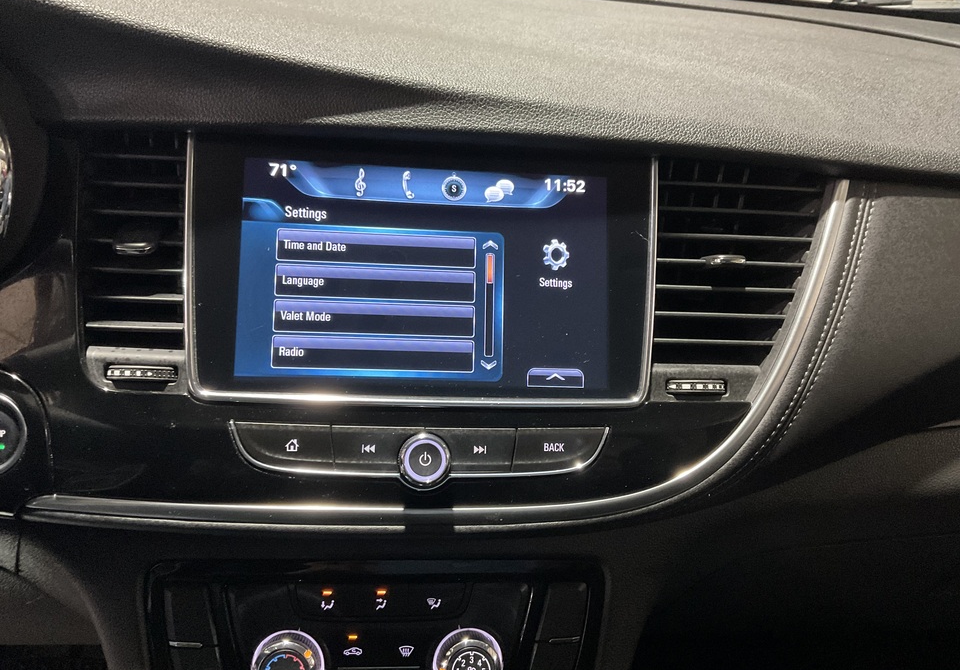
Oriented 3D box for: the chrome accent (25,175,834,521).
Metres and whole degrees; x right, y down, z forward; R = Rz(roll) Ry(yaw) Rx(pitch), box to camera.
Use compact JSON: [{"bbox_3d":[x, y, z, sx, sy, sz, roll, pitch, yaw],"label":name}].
[{"bbox_3d":[-0.004,0.001,0.379,0.386,0.178,0.040,2,-8,-6],"label":"chrome accent"}]

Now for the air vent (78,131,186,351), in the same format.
[{"bbox_3d":[-0.160,-0.043,0.374,0.054,0.106,0.030,2,-8,-6],"label":"air vent"}]

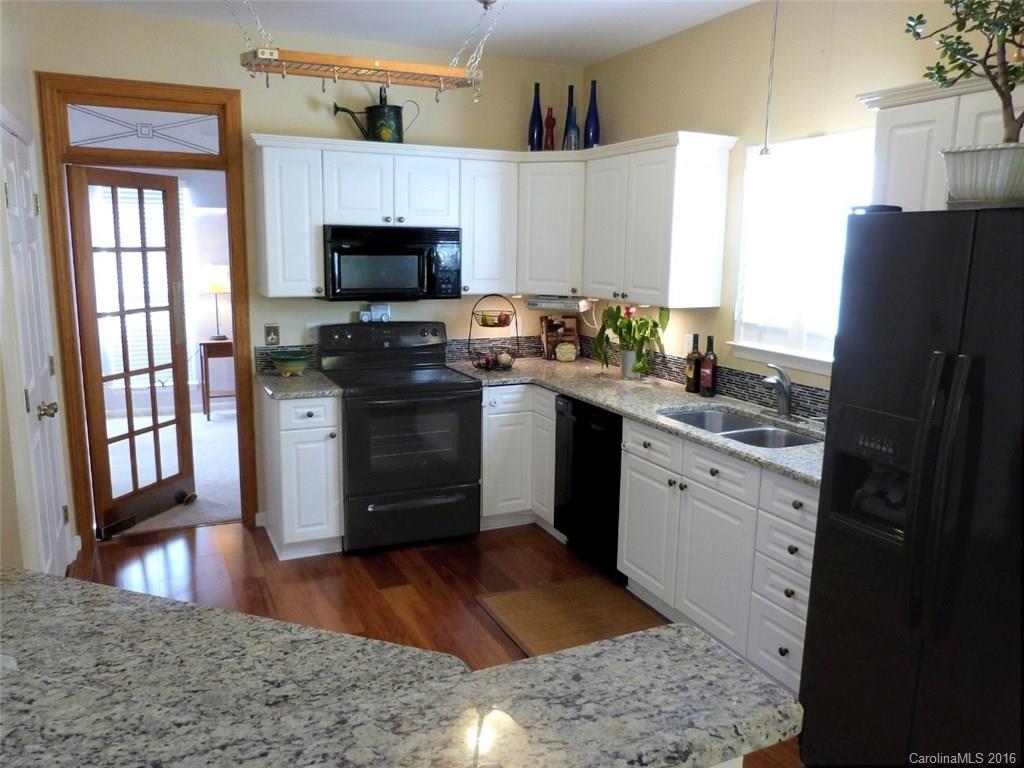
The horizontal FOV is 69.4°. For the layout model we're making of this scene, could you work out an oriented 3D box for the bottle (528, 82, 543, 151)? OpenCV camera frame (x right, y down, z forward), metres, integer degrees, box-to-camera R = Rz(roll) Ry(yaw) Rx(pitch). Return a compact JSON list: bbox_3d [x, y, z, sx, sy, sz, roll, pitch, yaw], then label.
[{"bbox_3d":[0.140,-1.548,4.350,0.084,0.417,0.084,1,9,0],"label":"bottle"}]

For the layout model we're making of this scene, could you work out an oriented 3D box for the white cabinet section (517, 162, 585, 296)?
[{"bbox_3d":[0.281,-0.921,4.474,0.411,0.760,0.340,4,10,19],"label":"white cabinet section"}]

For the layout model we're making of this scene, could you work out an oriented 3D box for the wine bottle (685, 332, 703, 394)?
[{"bbox_3d":[0.937,-0.103,3.837,0.079,0.307,0.079,-3,10,-25],"label":"wine bottle"}]

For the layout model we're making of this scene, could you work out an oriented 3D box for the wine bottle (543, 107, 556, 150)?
[{"bbox_3d":[0.226,-1.500,4.399,0.072,0.275,0.072,-3,10,-25],"label":"wine bottle"}]

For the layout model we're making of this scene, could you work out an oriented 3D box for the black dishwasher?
[{"bbox_3d":[0.645,0.497,3.884,0.614,0.848,0.615,-4,11,-25],"label":"black dishwasher"}]

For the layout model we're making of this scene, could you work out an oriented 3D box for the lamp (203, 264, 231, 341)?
[{"bbox_3d":[-2.893,-0.790,7.264,0.256,0.731,0.256,-3,10,-25],"label":"lamp"}]

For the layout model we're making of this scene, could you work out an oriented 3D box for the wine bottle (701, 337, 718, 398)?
[{"bbox_3d":[0.995,-0.089,3.734,0.076,0.297,0.076,-4,11,-25],"label":"wine bottle"}]

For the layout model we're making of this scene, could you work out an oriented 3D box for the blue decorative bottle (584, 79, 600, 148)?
[{"bbox_3d":[0.481,-1.590,4.425,0.087,0.428,0.087,1,9,0],"label":"blue decorative bottle"}]

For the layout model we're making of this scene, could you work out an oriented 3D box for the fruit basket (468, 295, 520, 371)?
[{"bbox_3d":[-0.108,-0.318,4.497,0.305,0.450,0.290,1,10,-1],"label":"fruit basket"}]

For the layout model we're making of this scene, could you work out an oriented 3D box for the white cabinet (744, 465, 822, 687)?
[{"bbox_3d":[1.240,0.677,2.650,0.614,0.765,0.378,-4,11,-25],"label":"white cabinet"}]

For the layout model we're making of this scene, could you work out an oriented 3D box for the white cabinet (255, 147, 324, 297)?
[{"bbox_3d":[-1.192,-0.858,3.982,0.294,0.754,0.329,-4,11,-25],"label":"white cabinet"}]

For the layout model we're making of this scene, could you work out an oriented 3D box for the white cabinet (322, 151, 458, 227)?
[{"bbox_3d":[-0.710,-1.074,4.173,0.765,0.377,0.329,-4,11,-25],"label":"white cabinet"}]

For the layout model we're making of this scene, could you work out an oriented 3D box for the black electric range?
[{"bbox_3d":[-0.637,0.267,4.232,0.761,1.185,0.670,-4,11,-25],"label":"black electric range"}]

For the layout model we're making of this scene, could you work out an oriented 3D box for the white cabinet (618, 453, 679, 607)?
[{"bbox_3d":[0.878,0.616,3.422,0.614,0.585,0.443,-4,11,-25],"label":"white cabinet"}]

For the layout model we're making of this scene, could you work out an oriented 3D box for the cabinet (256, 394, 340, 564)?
[{"bbox_3d":[-1.164,0.450,4.084,0.324,0.869,0.613,-3,10,-25],"label":"cabinet"}]

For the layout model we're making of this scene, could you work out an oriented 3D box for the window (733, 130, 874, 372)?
[{"bbox_3d":[1.260,-0.556,3.198,0.092,0.981,0.848,-3,10,-25],"label":"window"}]

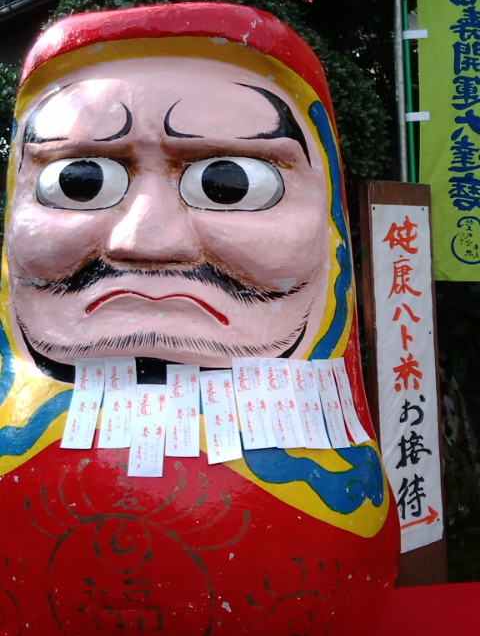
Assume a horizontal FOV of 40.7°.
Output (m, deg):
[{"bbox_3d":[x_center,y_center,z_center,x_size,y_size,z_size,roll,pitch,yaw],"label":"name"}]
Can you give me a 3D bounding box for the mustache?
[{"bbox_3d":[-0.238,-0.112,1.930,0.870,0.140,0.220,0,0,3],"label":"mustache"}]

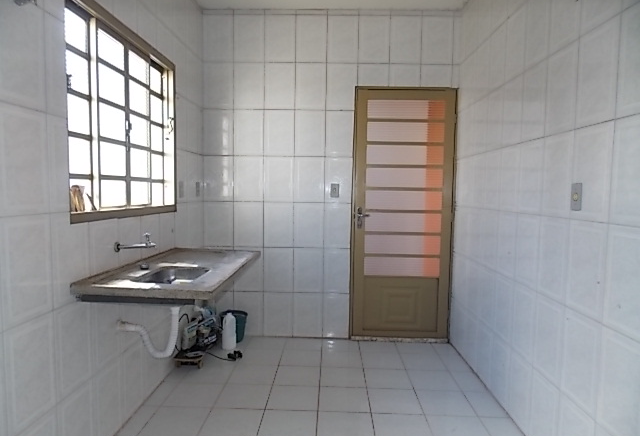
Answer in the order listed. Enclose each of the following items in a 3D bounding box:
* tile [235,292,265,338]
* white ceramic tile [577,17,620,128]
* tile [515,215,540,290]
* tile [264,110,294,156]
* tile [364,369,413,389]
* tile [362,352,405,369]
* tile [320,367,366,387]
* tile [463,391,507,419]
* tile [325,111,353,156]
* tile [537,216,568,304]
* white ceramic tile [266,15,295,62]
[{"bbox_3d":[-0.617,0.818,3.659,0.254,0.380,0.014,1,4,1],"label":"tile"},{"bbox_3d":[1.100,-0.561,1.684,0.014,0.380,0.254,1,4,1],"label":"white ceramic tile"},{"bbox_3d":[1.096,0.171,2.256,0.010,0.379,0.254,1,4,1],"label":"tile"},{"bbox_3d":[-0.349,-0.727,3.654,0.264,0.394,0.010,1,4,2],"label":"tile"},{"bbox_3d":[0.459,1.094,2.889,0.302,0.014,0.304,1,4,2],"label":"tile"},{"bbox_3d":[0.471,1.088,3.221,0.305,0.010,0.305,1,4,2],"label":"tile"},{"bbox_3d":[0.156,1.094,2.908,0.302,0.010,0.306,1,4,2],"label":"tile"},{"bbox_3d":[0.994,1.128,2.575,0.175,0.010,0.305,1,4,2],"label":"tile"},{"bbox_3d":[0.170,-0.702,3.572,0.236,0.385,0.010,1,4,2],"label":"tile"},{"bbox_3d":[1.104,0.190,2.008,0.010,0.385,0.257,1,4,1],"label":"tile"},{"bbox_3d":[-0.324,-1.486,3.534,0.256,0.385,0.010,1,4,2],"label":"white ceramic tile"}]

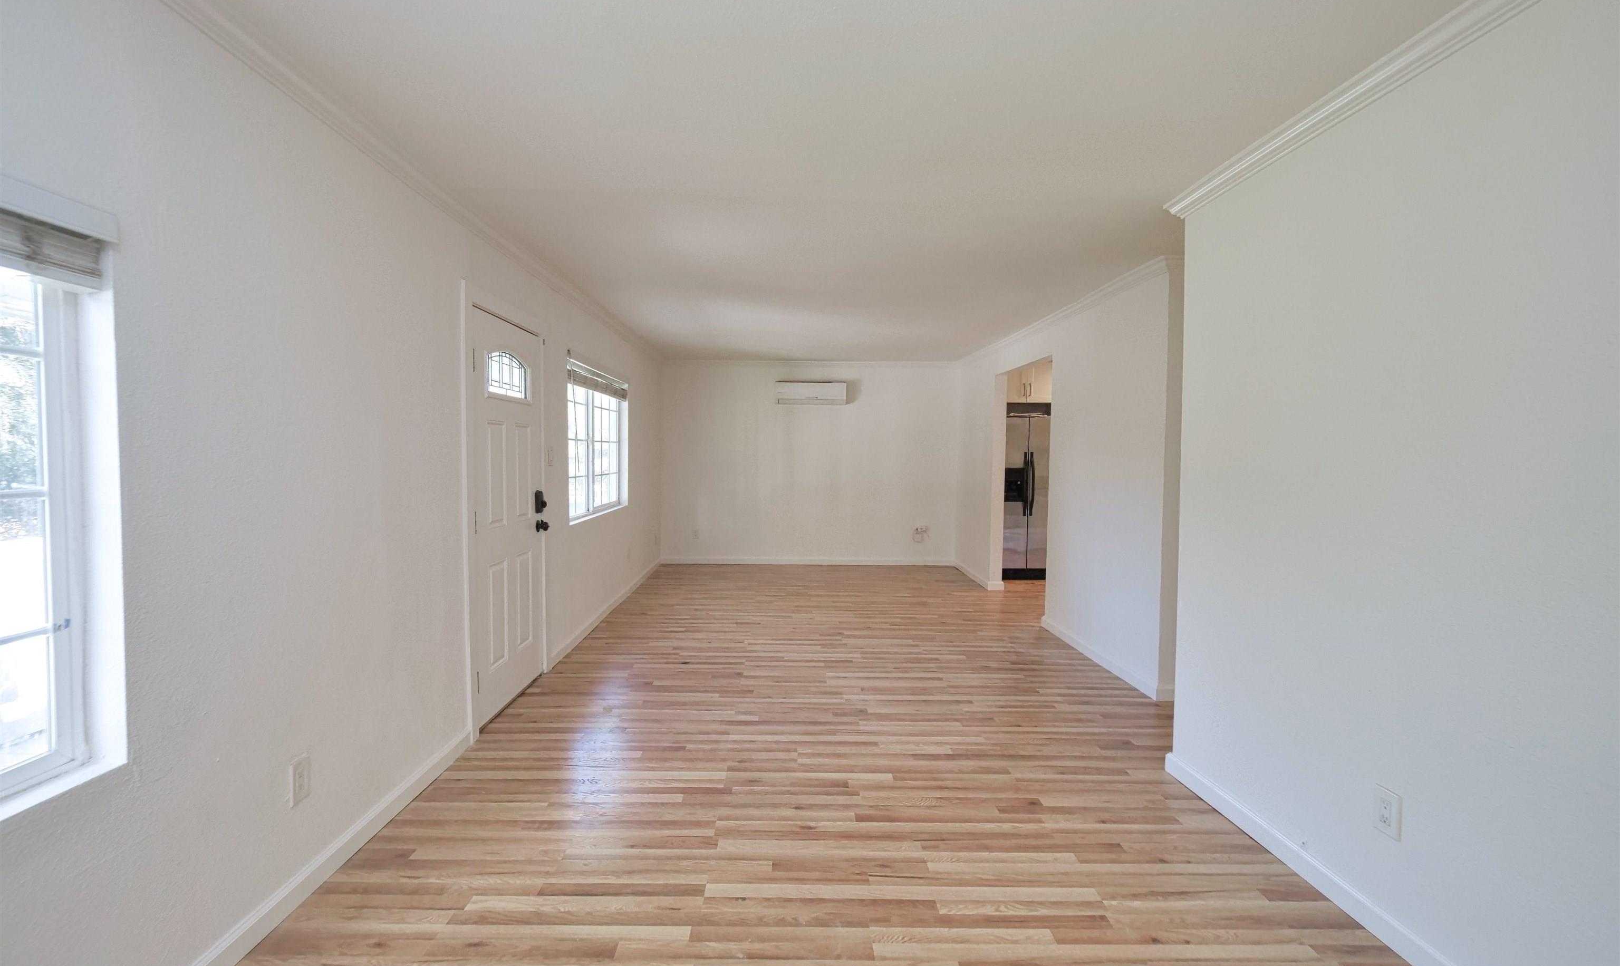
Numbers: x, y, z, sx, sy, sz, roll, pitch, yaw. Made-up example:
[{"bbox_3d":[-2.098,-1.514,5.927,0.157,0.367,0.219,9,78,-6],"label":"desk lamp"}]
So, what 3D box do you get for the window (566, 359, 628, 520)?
[{"bbox_3d":[-1.731,-0.312,5.301,0.120,1.127,1.762,0,2,-3],"label":"window"}]

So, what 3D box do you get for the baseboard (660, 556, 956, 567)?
[{"bbox_3d":[-0.013,0.984,8.047,3.595,0.100,0.018,0,2,-3],"label":"baseboard"}]

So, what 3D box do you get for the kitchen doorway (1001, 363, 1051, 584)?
[{"bbox_3d":[1.914,0.056,5.870,0.150,2.152,1.359,0,2,-3],"label":"kitchen doorway"}]

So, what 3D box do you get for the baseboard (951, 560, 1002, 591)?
[{"bbox_3d":[1.829,1.023,7.393,0.140,0.100,1.506,0,2,-3],"label":"baseboard"}]

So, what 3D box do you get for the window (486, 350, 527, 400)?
[{"bbox_3d":[-1.591,-0.560,3.455,0.035,0.262,0.545,0,2,-3],"label":"window"}]

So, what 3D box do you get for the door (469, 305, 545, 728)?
[{"bbox_3d":[-1.608,0.158,3.502,0.045,2.005,0.881,0,2,-3],"label":"door"}]

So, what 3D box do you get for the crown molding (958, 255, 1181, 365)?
[{"bbox_3d":[1.828,-1.276,5.787,0.085,0.090,4.533,0,2,-3],"label":"crown molding"}]

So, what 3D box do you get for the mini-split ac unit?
[{"bbox_3d":[0.030,-1.076,7.872,0.850,0.275,0.210,0,2,-3],"label":"mini-split ac unit"}]

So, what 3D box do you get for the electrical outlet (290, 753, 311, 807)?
[{"bbox_3d":[-1.510,0.883,1.949,0.012,0.124,0.076,0,2,-3],"label":"electrical outlet"}]

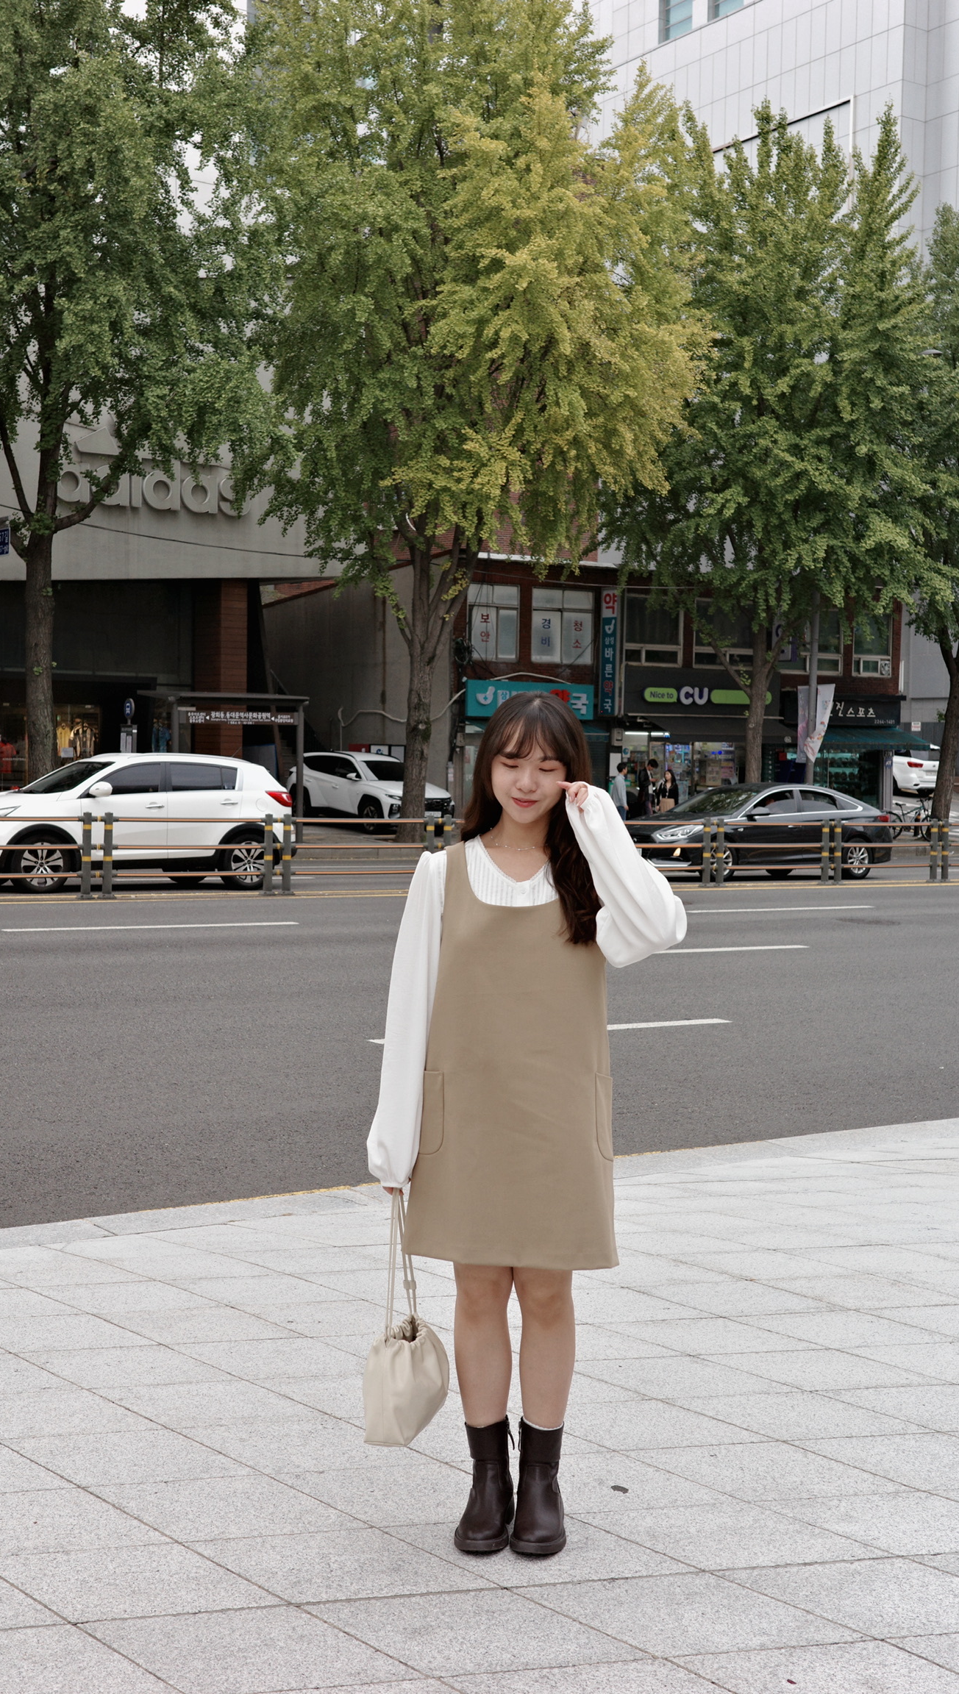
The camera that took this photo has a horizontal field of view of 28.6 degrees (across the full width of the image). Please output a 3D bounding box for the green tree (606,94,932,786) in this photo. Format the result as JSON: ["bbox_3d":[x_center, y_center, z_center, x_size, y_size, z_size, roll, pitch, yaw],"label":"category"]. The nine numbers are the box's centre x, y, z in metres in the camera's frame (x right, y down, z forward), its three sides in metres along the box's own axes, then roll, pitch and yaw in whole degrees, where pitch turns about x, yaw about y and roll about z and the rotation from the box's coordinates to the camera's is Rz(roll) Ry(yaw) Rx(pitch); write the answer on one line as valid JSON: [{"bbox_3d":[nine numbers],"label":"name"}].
[{"bbox_3d":[5.715,-7.245,36.817,6.800,14.248,6.600,1,3,0],"label":"green tree"}]

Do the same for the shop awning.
[{"bbox_3d":[8.874,-2.586,44.376,3.973,0.552,1.100,-1,4,-35],"label":"shop awning"}]

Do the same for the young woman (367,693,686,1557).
[{"bbox_3d":[0.089,0.514,3.574,0.590,1.610,0.380,1,3,-3],"label":"young woman"}]

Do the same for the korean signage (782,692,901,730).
[{"bbox_3d":[8.477,-3.234,44.576,3.986,0.716,0.350,-1,4,-35],"label":"korean signage"}]

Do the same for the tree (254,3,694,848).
[{"bbox_3d":[-0.107,-7.337,32.183,7.900,14.606,7.600,1,3,0],"label":"tree"}]

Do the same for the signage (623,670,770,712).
[{"bbox_3d":[4.966,-3.440,42.166,4.521,1.053,0.250,-1,4,-35],"label":"signage"}]

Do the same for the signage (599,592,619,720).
[{"bbox_3d":[2.757,-4.149,40.297,0.150,2.709,0.520,-1,4,-35],"label":"signage"}]

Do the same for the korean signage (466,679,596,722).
[{"bbox_3d":[1.005,-3.056,39.386,3.306,0.740,0.300,-1,4,-35],"label":"korean signage"}]

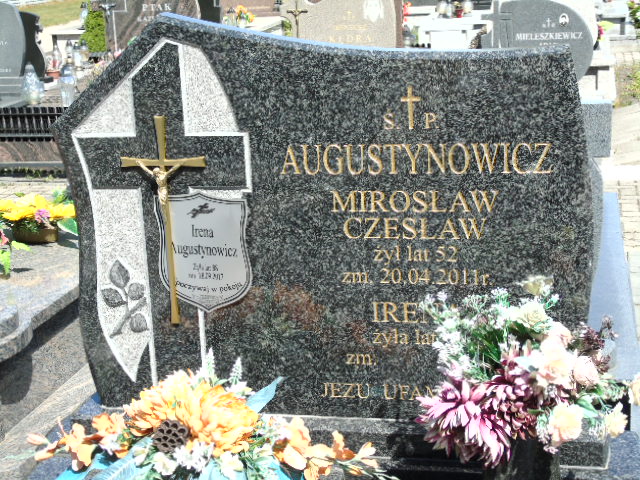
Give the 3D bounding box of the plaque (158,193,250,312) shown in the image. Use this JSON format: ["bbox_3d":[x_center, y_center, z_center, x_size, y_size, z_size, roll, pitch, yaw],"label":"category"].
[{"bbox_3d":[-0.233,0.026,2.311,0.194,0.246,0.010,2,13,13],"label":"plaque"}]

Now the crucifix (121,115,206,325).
[{"bbox_3d":[-0.306,-0.035,2.296,0.180,0.426,0.045,0,13,13],"label":"crucifix"}]

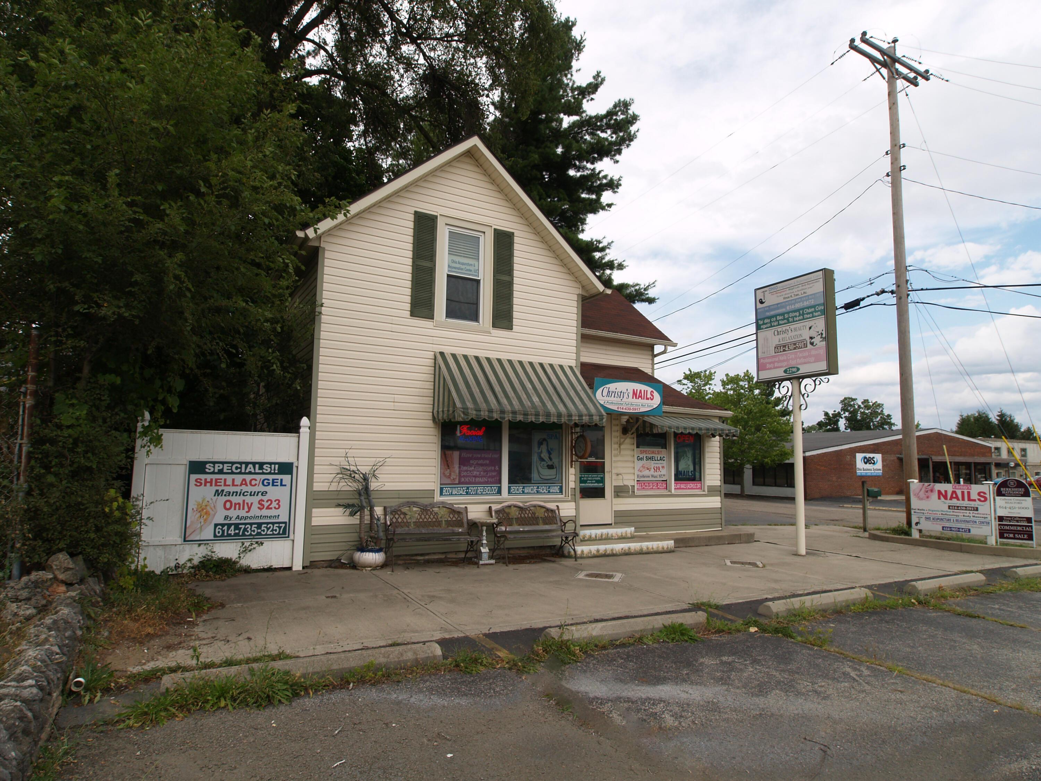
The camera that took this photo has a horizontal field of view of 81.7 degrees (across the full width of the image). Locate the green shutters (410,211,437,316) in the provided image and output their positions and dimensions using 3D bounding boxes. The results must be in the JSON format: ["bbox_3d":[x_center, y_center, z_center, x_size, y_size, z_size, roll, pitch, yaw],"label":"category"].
[{"bbox_3d":[-1.474,-1.918,9.216,0.374,1.660,0.045,5,-8,-29],"label":"green shutters"}]

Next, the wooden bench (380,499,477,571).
[{"bbox_3d":[-1.327,2.168,9.051,1.310,0.918,0.660,3,-8,-18],"label":"wooden bench"}]

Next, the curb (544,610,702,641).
[{"bbox_3d":[0.973,2.142,5.423,1.750,0.130,0.200,4,-8,-27],"label":"curb"}]

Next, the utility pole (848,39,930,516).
[{"bbox_3d":[9.278,-2.896,14.725,3.000,12.313,0.500,5,-7,-28],"label":"utility pole"}]

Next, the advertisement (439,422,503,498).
[{"bbox_3d":[-0.751,1.058,9.287,1.043,1.143,0.050,5,-8,-29],"label":"advertisement"}]

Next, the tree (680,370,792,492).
[{"bbox_3d":[11.982,2.310,33.500,6.200,6.900,6.000,-2,-8,20],"label":"tree"}]

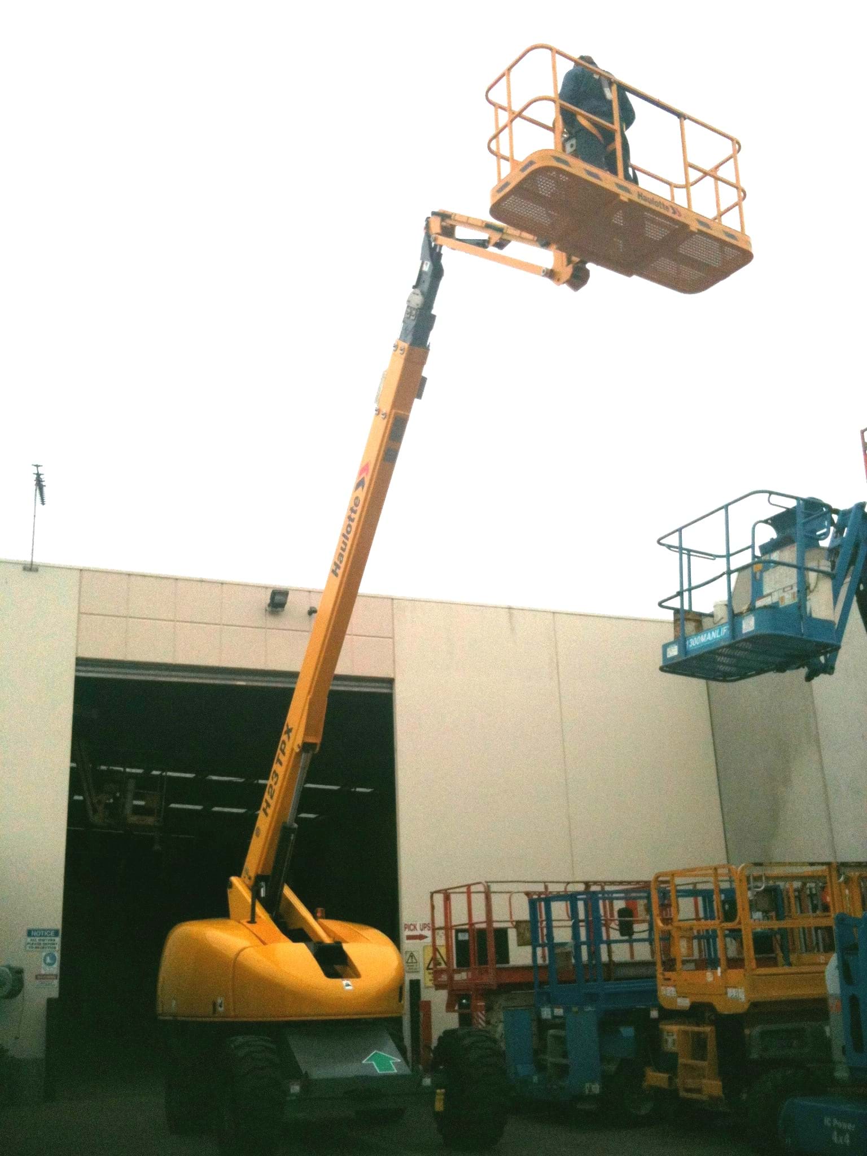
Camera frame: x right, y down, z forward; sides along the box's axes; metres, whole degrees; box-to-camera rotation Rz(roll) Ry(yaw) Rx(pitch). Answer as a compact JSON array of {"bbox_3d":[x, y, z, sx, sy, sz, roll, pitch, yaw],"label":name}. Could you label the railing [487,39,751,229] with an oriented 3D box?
[{"bbox_3d":[1.587,-3.442,9.902,2.330,1.000,0.790,11,-21,-32],"label":"railing"}]

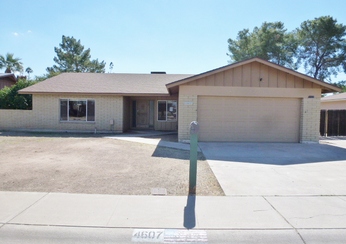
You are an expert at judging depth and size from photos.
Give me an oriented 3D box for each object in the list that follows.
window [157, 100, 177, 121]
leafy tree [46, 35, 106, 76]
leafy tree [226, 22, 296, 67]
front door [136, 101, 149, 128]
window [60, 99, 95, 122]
[{"bbox_3d":[-0.404,-0.772,17.000,1.370,1.500,0.120,1,2,1],"label":"window"},{"bbox_3d":[-12.548,-5.661,31.217,8.000,11.282,7.600,1,2,1],"label":"leafy tree"},{"bbox_3d":[11.082,-6.025,30.246,8.800,12.826,8.200,1,2,1],"label":"leafy tree"},{"bbox_3d":[-2.264,-0.607,18.000,0.930,2.040,0.080,1,2,1],"label":"front door"},{"bbox_3d":[-6.212,-0.719,15.700,2.260,1.500,0.120,1,2,1],"label":"window"}]

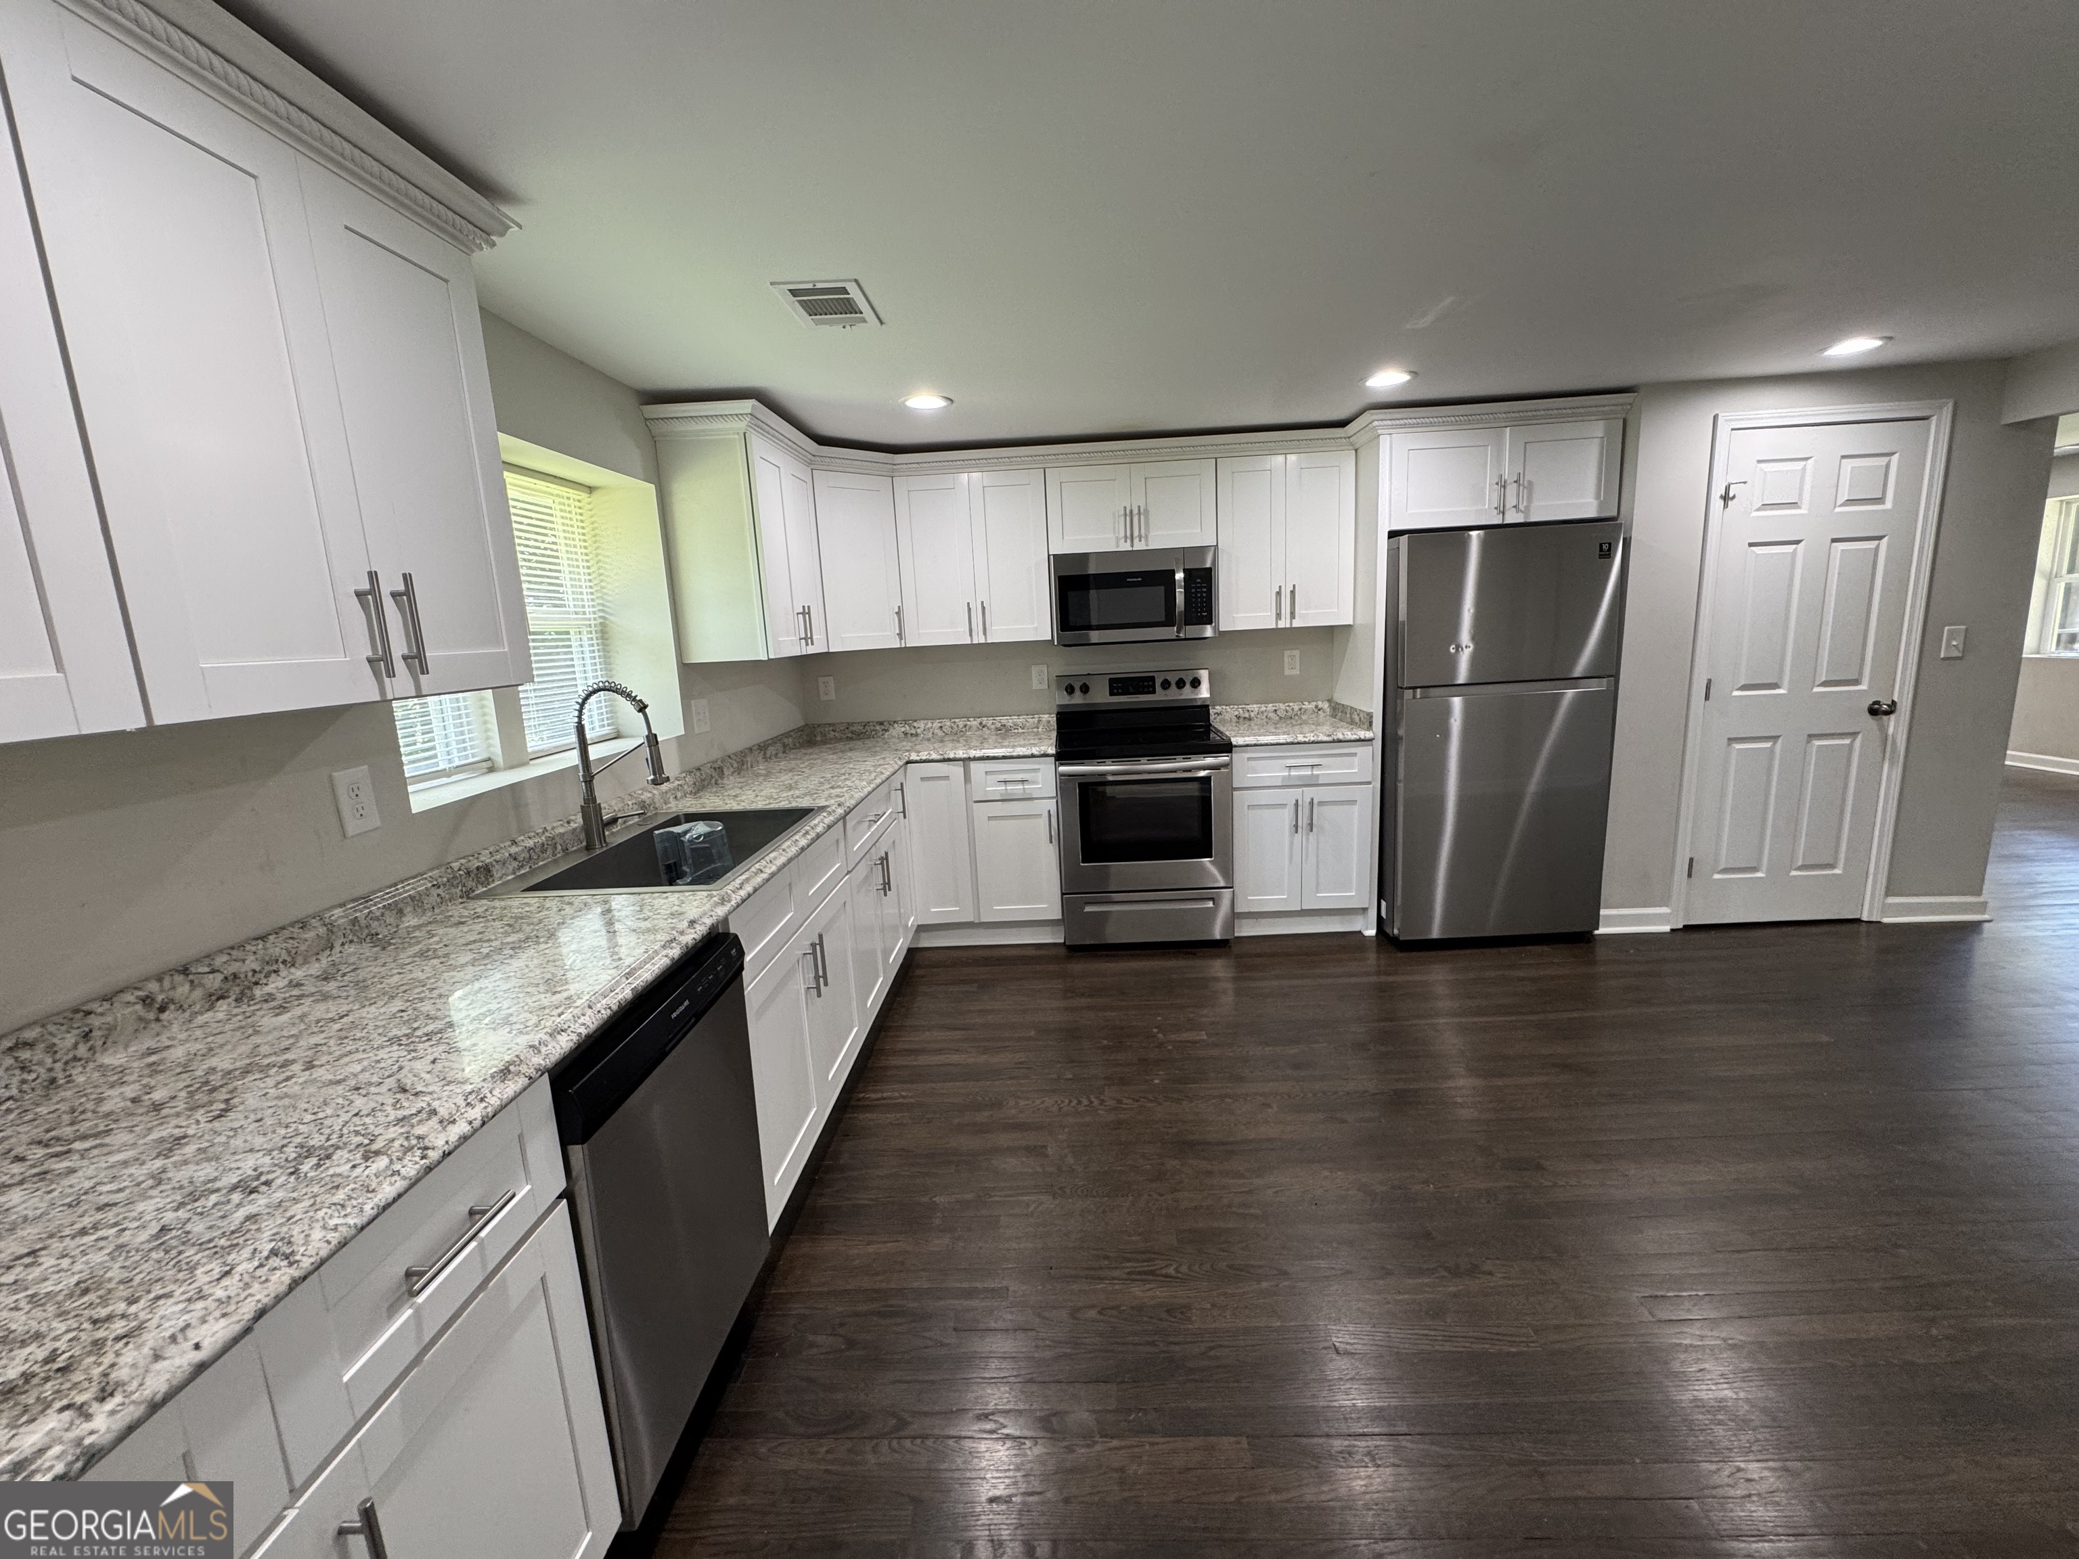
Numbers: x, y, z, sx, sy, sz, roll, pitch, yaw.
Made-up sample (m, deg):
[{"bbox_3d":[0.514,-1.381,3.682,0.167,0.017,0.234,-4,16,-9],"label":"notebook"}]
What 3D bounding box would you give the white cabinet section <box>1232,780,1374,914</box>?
[{"bbox_3d":[1.175,0.257,4.026,0.604,0.578,0.600,-2,10,2],"label":"white cabinet section"}]

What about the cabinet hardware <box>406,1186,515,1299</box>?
[{"bbox_3d":[-0.661,0.519,0.954,0.036,0.013,0.158,-2,10,3],"label":"cabinet hardware"}]

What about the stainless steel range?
[{"bbox_3d":[0.480,0.120,3.963,0.757,1.195,0.690,-2,10,3],"label":"stainless steel range"}]

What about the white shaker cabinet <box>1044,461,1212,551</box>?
[{"bbox_3d":[0.422,-1.249,3.929,0.756,0.371,0.313,-3,11,2],"label":"white shaker cabinet"}]

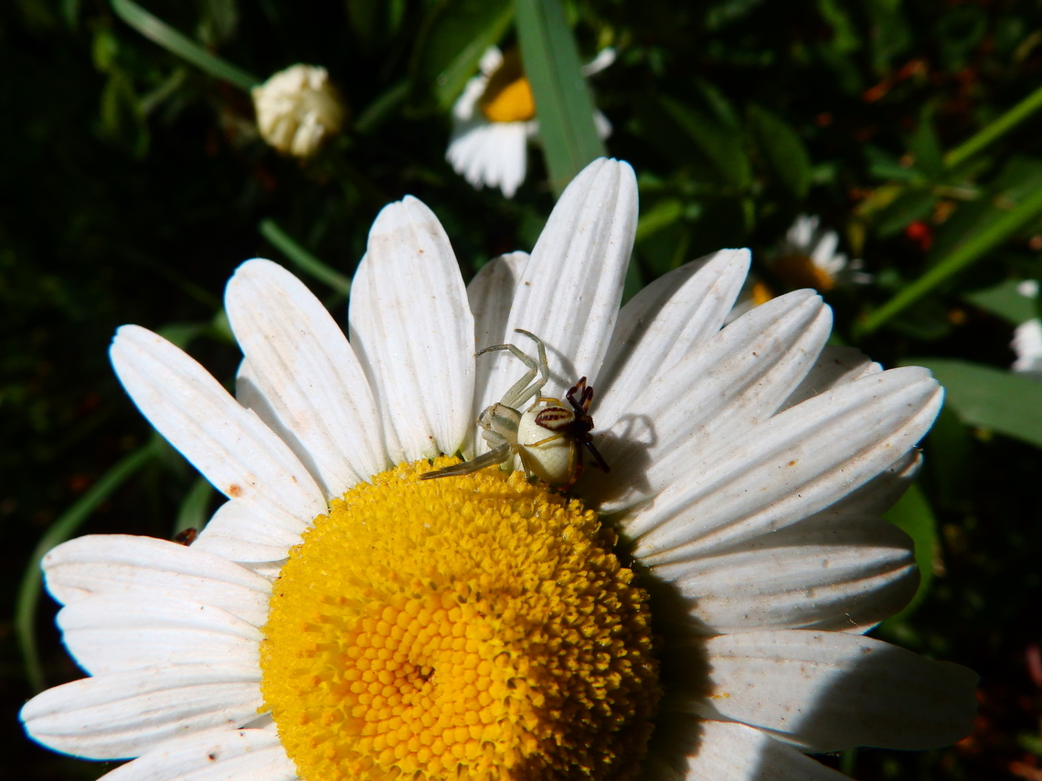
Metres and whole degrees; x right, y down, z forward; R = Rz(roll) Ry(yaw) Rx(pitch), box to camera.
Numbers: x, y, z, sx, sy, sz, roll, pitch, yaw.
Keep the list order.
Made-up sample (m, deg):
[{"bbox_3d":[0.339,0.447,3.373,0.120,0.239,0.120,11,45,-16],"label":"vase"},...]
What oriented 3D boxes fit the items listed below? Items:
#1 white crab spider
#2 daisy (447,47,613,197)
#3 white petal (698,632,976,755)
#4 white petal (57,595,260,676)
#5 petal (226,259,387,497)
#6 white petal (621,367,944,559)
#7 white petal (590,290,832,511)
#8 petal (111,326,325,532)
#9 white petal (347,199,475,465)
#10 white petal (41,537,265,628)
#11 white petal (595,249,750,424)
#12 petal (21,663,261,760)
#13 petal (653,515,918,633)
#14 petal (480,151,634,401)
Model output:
[{"bbox_3d":[0.000,0.001,0.049,0.007,0.004,0.008,24,69,-9],"label":"white crab spider"},{"bbox_3d":[0.002,-0.062,0.220,0.040,0.018,0.040,0,45,0],"label":"daisy"},{"bbox_3d":[0.016,0.016,0.050,0.015,0.006,0.003,1,-1,13],"label":"white petal"},{"bbox_3d":[-0.022,0.015,0.059,0.014,0.005,0.003,1,-1,13],"label":"white petal"},{"bbox_3d":[-0.013,-0.001,0.056,0.006,0.002,0.016,-32,77,6],"label":"petal"},{"bbox_3d":[0.013,0.004,0.049,0.018,0.003,0.005,-29,78,7],"label":"white petal"},{"bbox_3d":[0.010,0.001,0.050,0.016,0.002,0.005,-42,77,4],"label":"white petal"},{"bbox_3d":[-0.018,0.002,0.056,0.018,0.002,0.005,38,91,14],"label":"petal"},{"bbox_3d":[-0.006,-0.004,0.055,0.007,0.002,0.015,-6,81,11],"label":"white petal"},{"bbox_3d":[-0.023,0.012,0.060,0.016,0.005,0.003,8,1,13],"label":"white petal"},{"bbox_3d":[0.008,-0.001,0.052,0.006,0.002,0.015,34,90,14],"label":"white petal"},{"bbox_3d":[-0.024,0.020,0.060,0.017,0.005,0.003,-10,-3,13],"label":"petal"},{"bbox_3d":[0.014,0.010,0.051,0.014,0.005,0.003,-5,-2,13],"label":"petal"},{"bbox_3d":[0.003,-0.005,0.054,0.006,0.017,0.003,16,3,13],"label":"petal"}]

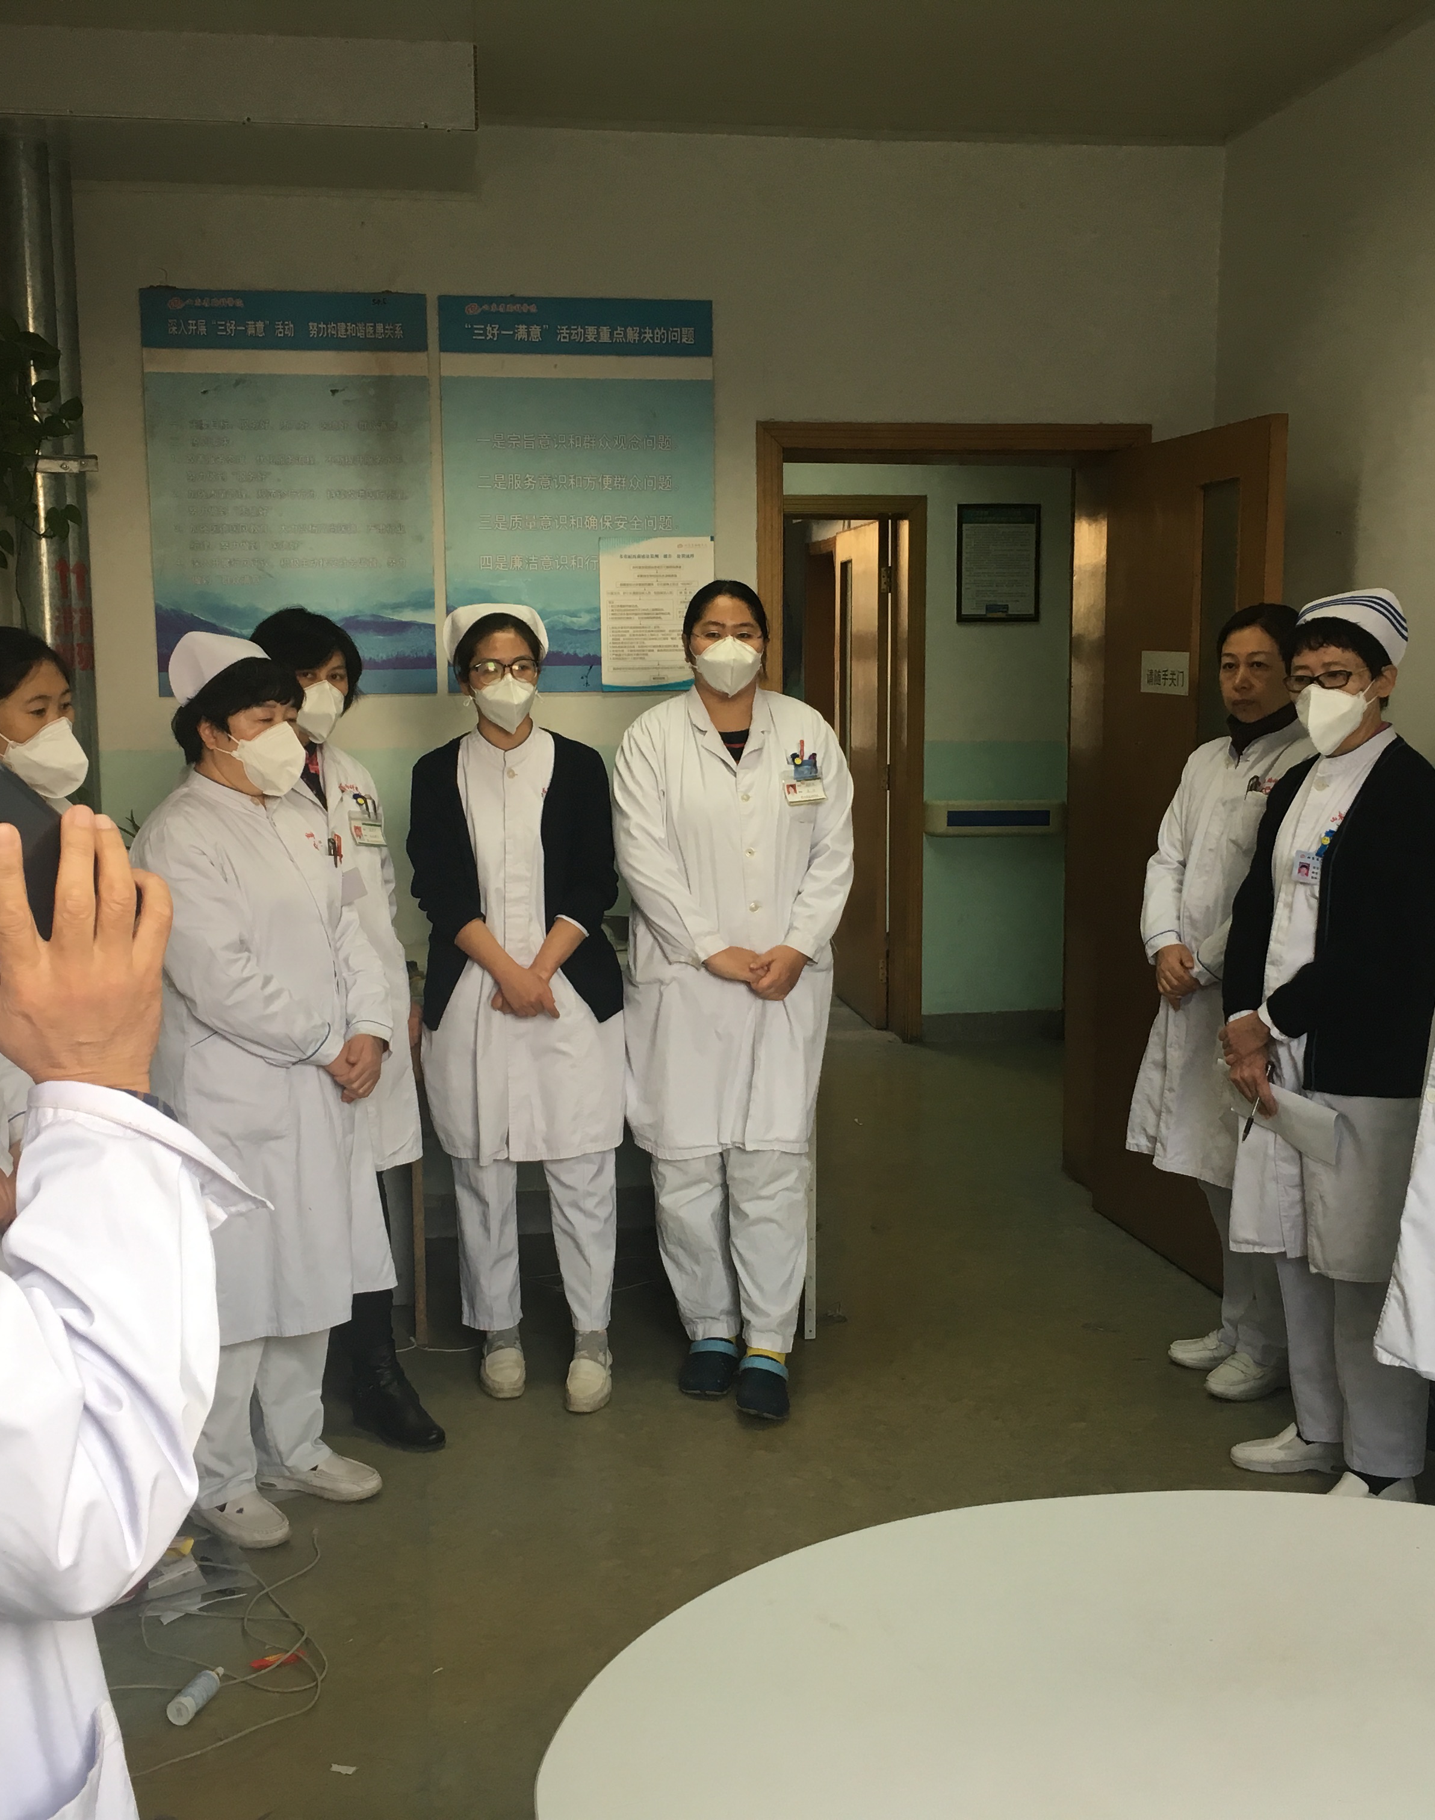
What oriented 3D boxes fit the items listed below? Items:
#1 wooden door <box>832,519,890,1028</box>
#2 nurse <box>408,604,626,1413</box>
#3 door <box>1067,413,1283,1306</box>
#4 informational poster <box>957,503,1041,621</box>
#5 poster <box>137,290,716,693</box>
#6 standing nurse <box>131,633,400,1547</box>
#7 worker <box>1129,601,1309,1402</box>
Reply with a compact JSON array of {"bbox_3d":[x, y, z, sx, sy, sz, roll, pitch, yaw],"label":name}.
[{"bbox_3d":[0.597,-0.574,8.572,0.045,2.030,0.920,-2,7,-9],"label":"wooden door"},{"bbox_3d":[-0.409,0.197,4.171,0.460,1.630,0.320,-2,7,-10],"label":"nurse"},{"bbox_3d":[1.142,-0.132,5.020,0.050,2.030,0.950,-2,7,-11],"label":"door"},{"bbox_3d":[1.090,-1.334,7.836,0.327,0.442,0.025,-1,7,-8],"label":"informational poster"},{"bbox_3d":[-0.714,-1.052,5.182,1.430,1.005,0.020,-1,7,-8],"label":"poster"},{"bbox_3d":[-0.808,0.303,3.555,0.380,1.580,0.480,4,9,33],"label":"standing nurse"},{"bbox_3d":[1.111,0.182,4.240,0.330,1.620,0.460,-5,9,-34],"label":"worker"}]

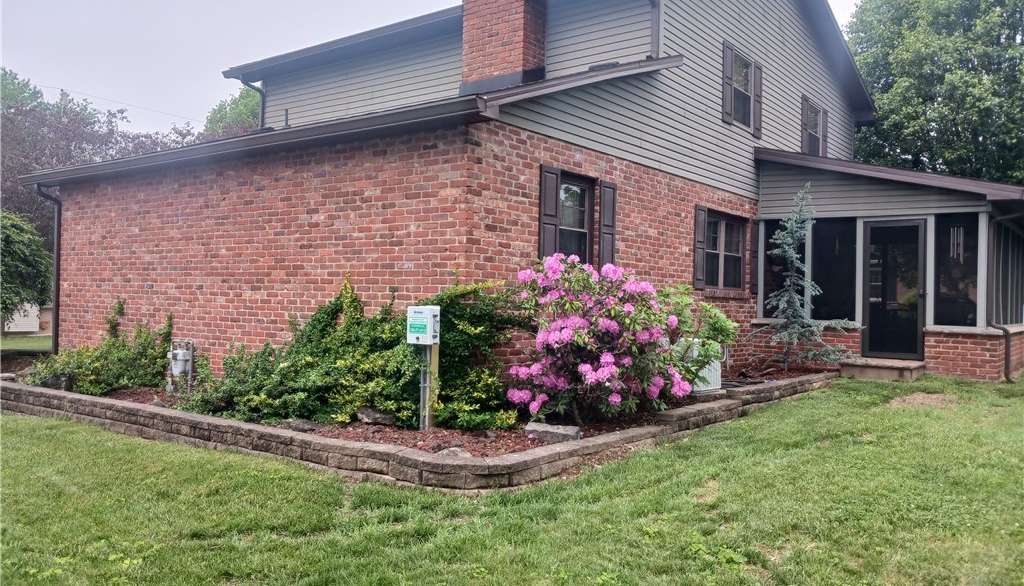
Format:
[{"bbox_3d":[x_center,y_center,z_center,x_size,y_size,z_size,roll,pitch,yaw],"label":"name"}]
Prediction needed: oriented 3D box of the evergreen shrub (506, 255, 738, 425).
[{"bbox_3d":[1.007,0.426,7.473,1.500,1.550,2.250,1,0,37],"label":"evergreen shrub"}]

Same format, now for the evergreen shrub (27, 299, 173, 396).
[{"bbox_3d":[-5.267,0.619,10.206,2.500,1.000,1.250,1,0,37],"label":"evergreen shrub"}]

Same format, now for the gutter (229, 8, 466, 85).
[{"bbox_3d":[-3.034,-4.161,13.460,6.070,0.130,0.130,1,0,37],"label":"gutter"}]

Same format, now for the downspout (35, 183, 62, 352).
[{"bbox_3d":[-7.098,-0.288,12.167,0.085,2.670,0.360,1,0,37],"label":"downspout"}]

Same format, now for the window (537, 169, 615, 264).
[{"bbox_3d":[0.729,-0.707,8.845,0.120,1.195,1.560,1,0,37],"label":"window"}]

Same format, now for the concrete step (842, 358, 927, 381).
[{"bbox_3d":[5.384,1.104,11.541,0.950,0.220,0.980,1,0,37],"label":"concrete step"}]

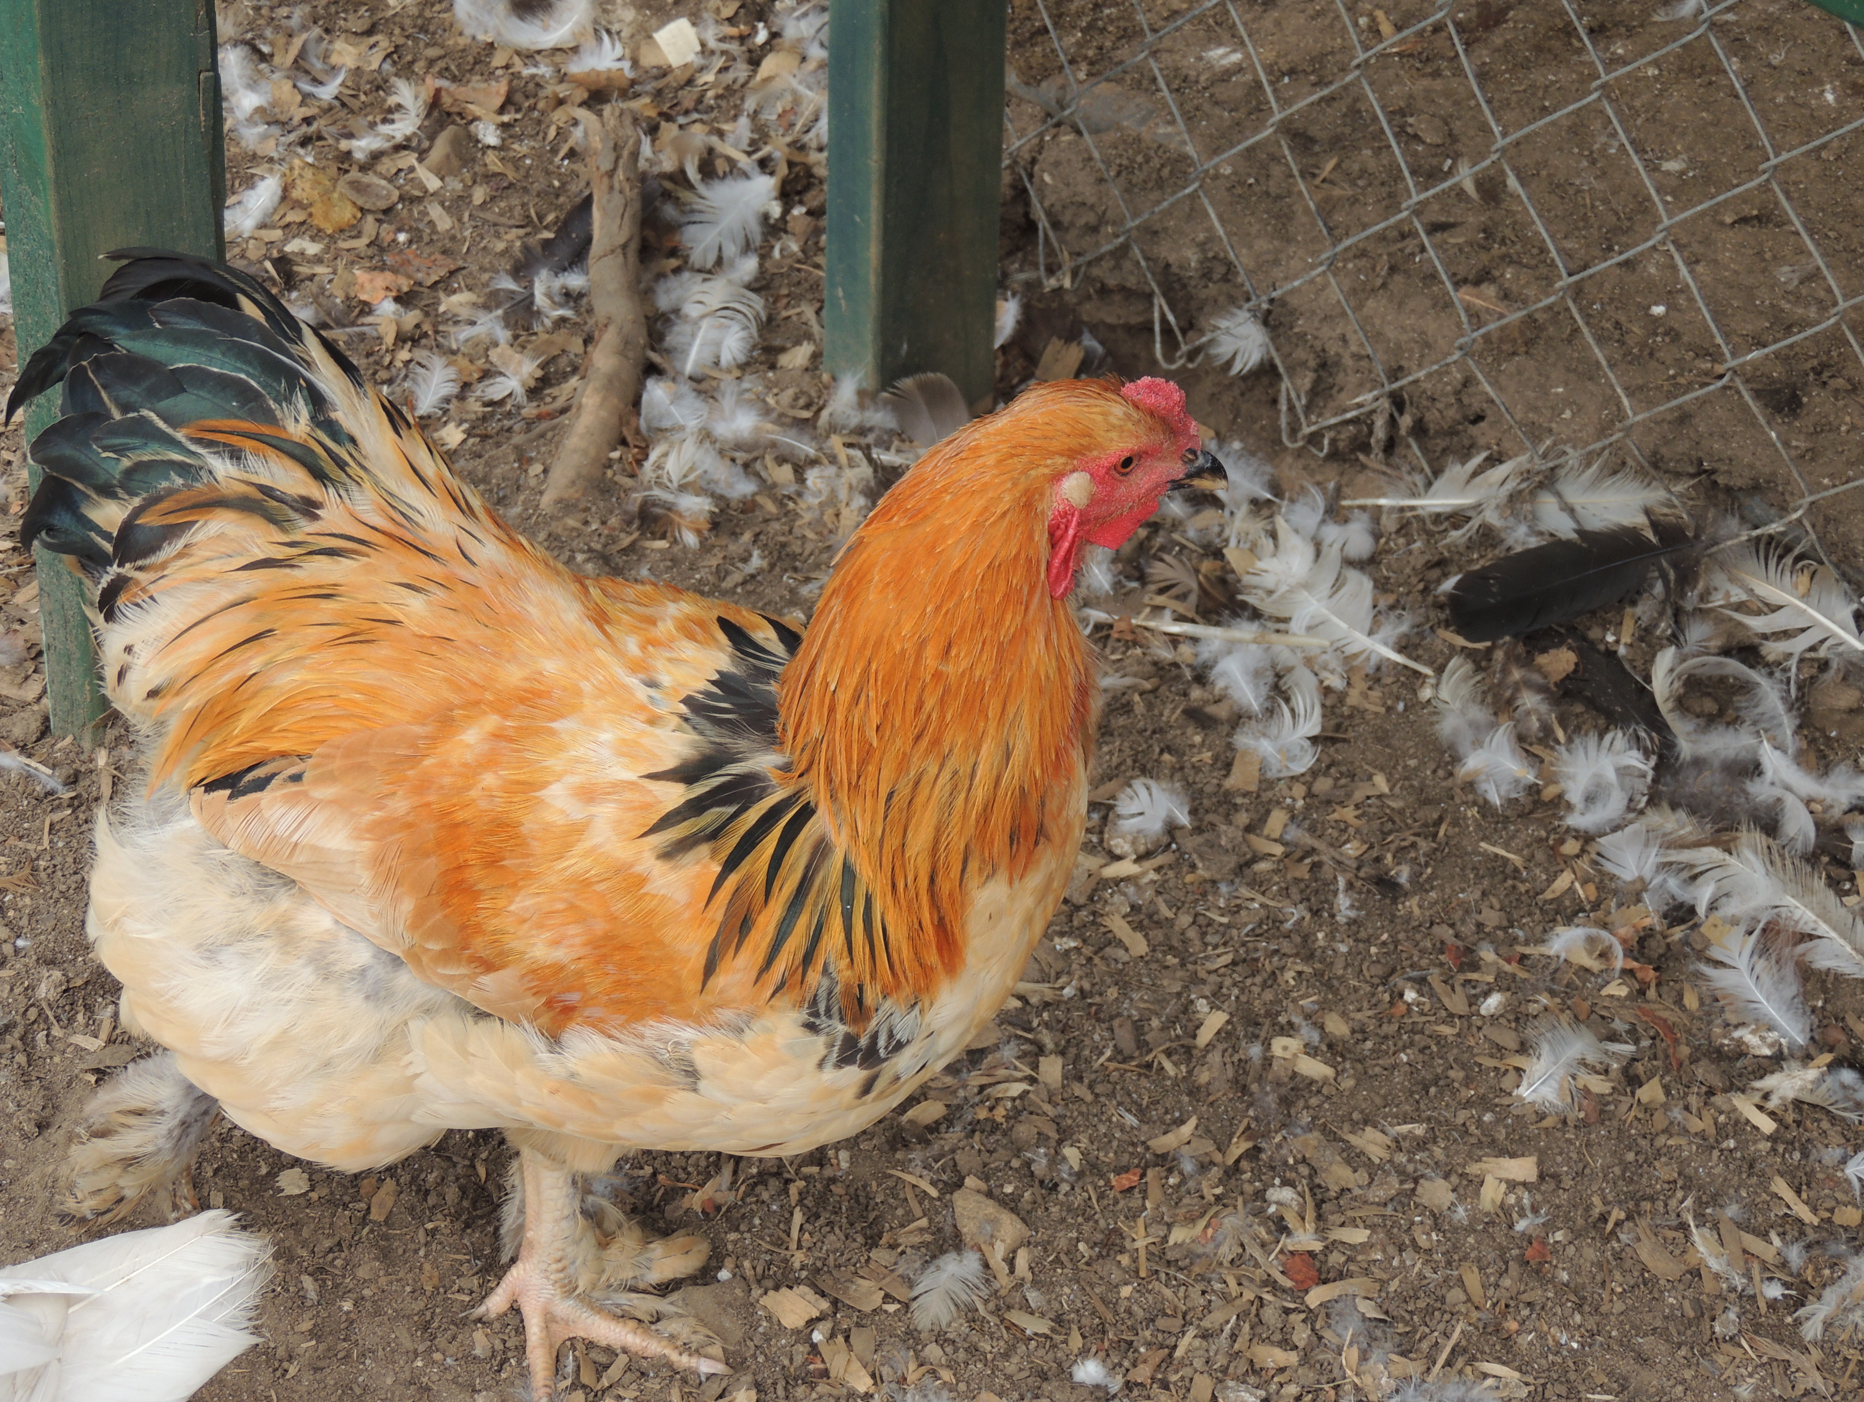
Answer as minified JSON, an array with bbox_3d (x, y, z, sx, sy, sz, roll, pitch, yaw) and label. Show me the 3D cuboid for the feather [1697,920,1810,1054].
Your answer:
[{"bbox_3d":[0.388,0.133,2.154,0.050,0.014,0.087,-9,36,-15],"label":"feather"}]

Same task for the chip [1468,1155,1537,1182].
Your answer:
[{"bbox_3d":[0.254,0.208,2.045,0.031,0.005,0.017,2,34,-1],"label":"chip"}]

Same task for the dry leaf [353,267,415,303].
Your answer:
[{"bbox_3d":[-0.325,-0.240,2.667,0.039,0.009,0.033,11,35,13],"label":"dry leaf"}]

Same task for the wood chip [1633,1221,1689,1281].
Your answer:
[{"bbox_3d":[0.313,0.240,2.002,0.015,0.005,0.043,-16,38,-24],"label":"wood chip"}]

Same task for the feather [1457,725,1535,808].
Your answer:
[{"bbox_3d":[0.287,0.032,2.294,0.052,0.015,0.045,-28,44,-36],"label":"feather"}]

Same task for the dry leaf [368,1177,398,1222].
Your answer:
[{"bbox_3d":[-0.239,0.218,2.006,0.010,0.004,0.028,2,34,-1],"label":"dry leaf"}]

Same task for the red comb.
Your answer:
[{"bbox_3d":[0.080,-0.105,1.642,0.028,0.021,0.014,6,35,6],"label":"red comb"}]

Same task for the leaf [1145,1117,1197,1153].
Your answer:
[{"bbox_3d":[0.110,0.195,2.056,0.032,0.005,0.011,-24,42,-33],"label":"leaf"}]

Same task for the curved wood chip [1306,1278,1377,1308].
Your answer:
[{"bbox_3d":[0.176,0.254,1.974,0.034,0.005,0.012,-10,36,-17],"label":"curved wood chip"}]

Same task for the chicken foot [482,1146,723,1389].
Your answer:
[{"bbox_3d":[-0.135,0.230,1.917,0.107,0.085,0.100,16,37,19],"label":"chicken foot"}]

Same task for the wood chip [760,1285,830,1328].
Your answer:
[{"bbox_3d":[-0.057,0.258,1.955,0.023,0.006,0.024,-19,40,-28],"label":"wood chip"}]

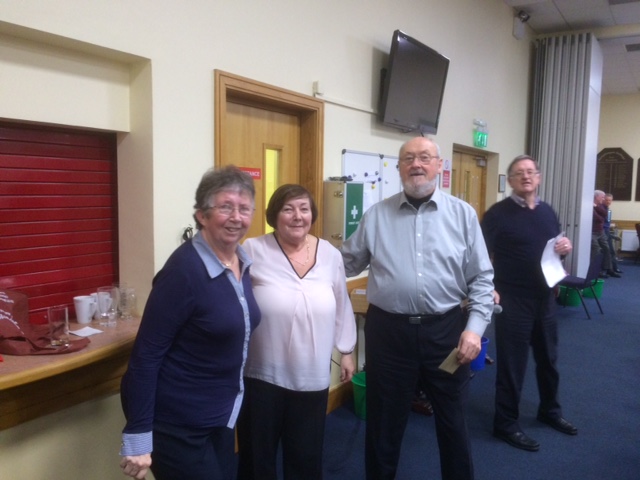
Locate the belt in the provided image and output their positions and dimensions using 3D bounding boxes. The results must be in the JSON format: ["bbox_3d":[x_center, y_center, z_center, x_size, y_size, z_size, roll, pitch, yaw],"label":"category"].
[{"bbox_3d":[0.404,0.309,2.270,0.395,0.050,0.300,2,5,12],"label":"belt"}]

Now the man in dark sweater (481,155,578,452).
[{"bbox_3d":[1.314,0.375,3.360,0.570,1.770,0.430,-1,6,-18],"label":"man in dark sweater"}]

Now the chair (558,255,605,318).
[{"bbox_3d":[3.354,0.554,6.983,0.480,0.800,0.540,-4,7,-41],"label":"chair"}]

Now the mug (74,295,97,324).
[{"bbox_3d":[-0.970,0.290,2.220,0.100,0.107,0.080,-2,6,-24],"label":"mug"}]

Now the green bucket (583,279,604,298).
[{"bbox_3d":[4.157,0.735,8.134,0.300,0.250,0.300,4,6,33],"label":"green bucket"}]

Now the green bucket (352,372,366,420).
[{"bbox_3d":[0.374,1.092,3.734,0.300,0.245,0.300,1,5,0],"label":"green bucket"}]

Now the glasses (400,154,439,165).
[{"bbox_3d":[0.423,-0.337,2.270,0.140,0.042,0.140,3,6,21],"label":"glasses"}]

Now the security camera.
[{"bbox_3d":[2.758,-3.022,7.250,0.150,0.150,0.180,0,15,-9],"label":"security camera"}]

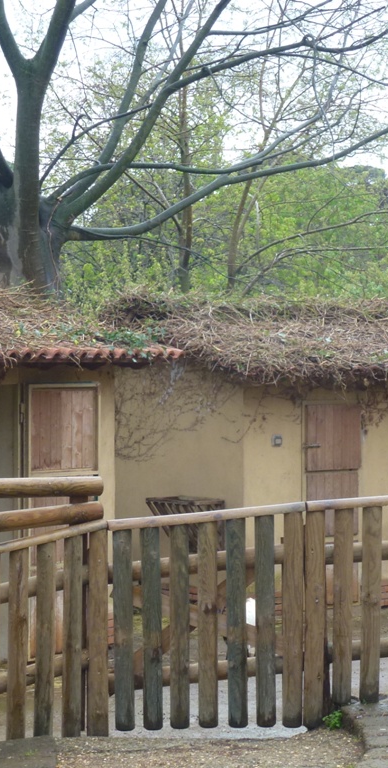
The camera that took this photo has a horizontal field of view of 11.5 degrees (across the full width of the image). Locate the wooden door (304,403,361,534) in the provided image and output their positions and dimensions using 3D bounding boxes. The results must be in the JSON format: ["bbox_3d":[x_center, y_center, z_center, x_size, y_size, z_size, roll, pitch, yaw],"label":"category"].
[{"bbox_3d":[1.350,1.150,18.700,0.770,1.950,0.070,0,0,-40],"label":"wooden door"}]

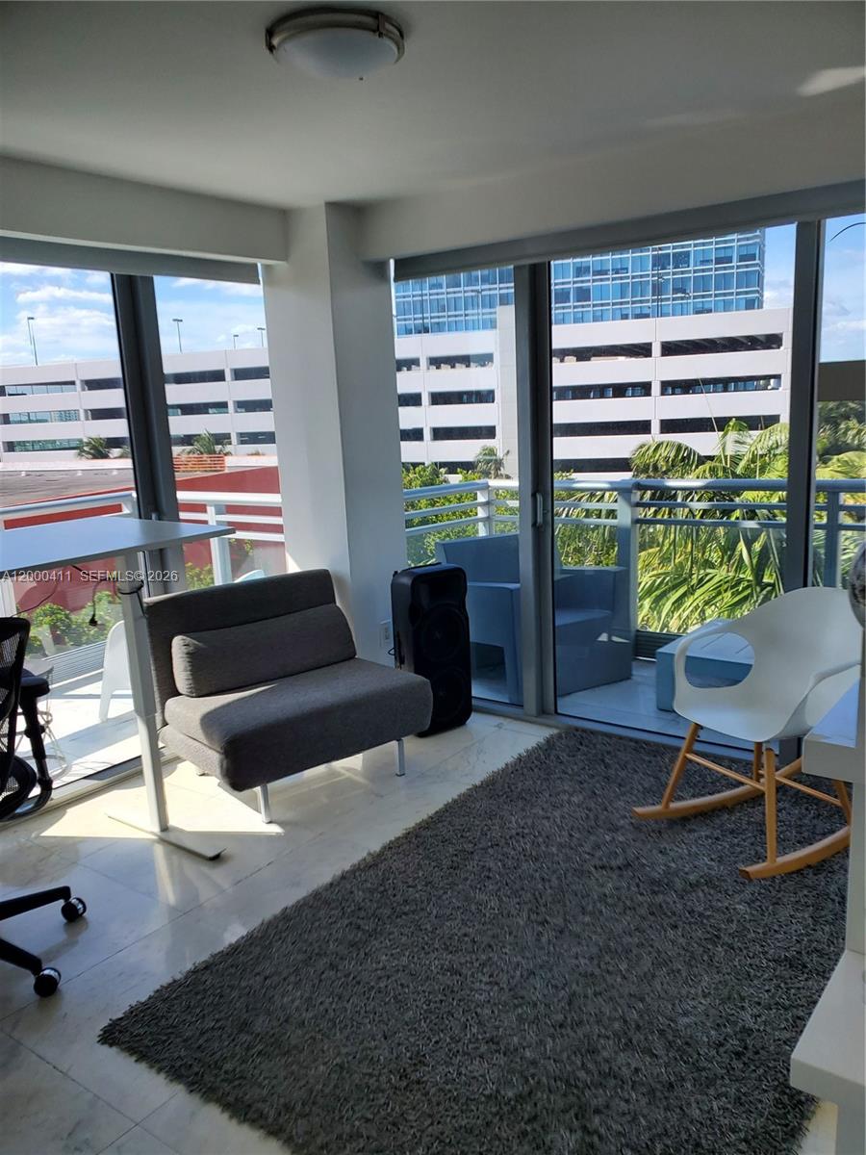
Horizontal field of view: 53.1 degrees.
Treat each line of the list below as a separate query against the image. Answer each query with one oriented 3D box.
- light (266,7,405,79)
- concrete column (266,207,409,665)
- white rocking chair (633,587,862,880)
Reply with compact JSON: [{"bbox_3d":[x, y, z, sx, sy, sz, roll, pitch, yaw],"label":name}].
[{"bbox_3d":[-0.238,-1.274,2.121,0.338,0.095,0.338,-3,12,1],"label":"light"},{"bbox_3d":[-0.473,-0.526,4.415,0.440,2.455,0.420,6,14,37],"label":"concrete column"},{"bbox_3d":[1.177,0.489,3.002,0.820,0.830,0.610,-9,13,-27],"label":"white rocking chair"}]

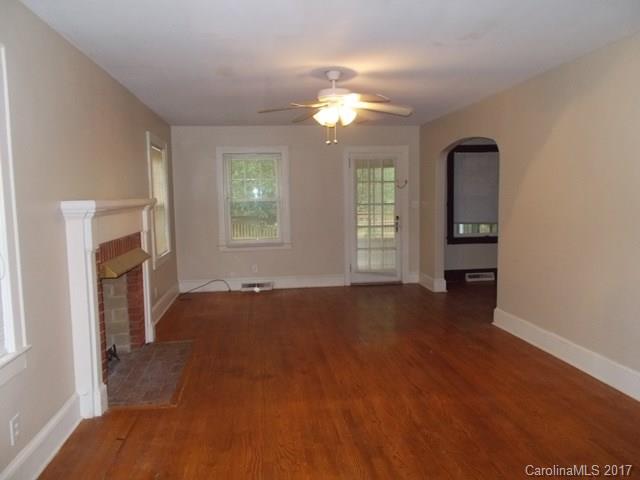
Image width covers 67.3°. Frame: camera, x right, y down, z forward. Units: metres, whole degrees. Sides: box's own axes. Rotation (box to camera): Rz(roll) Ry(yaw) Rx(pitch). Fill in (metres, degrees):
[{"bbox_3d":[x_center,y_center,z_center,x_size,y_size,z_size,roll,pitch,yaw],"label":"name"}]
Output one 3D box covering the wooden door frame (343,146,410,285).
[{"bbox_3d":[0.872,-0.360,7.452,1.016,2.135,0.125,-2,5,-7],"label":"wooden door frame"}]

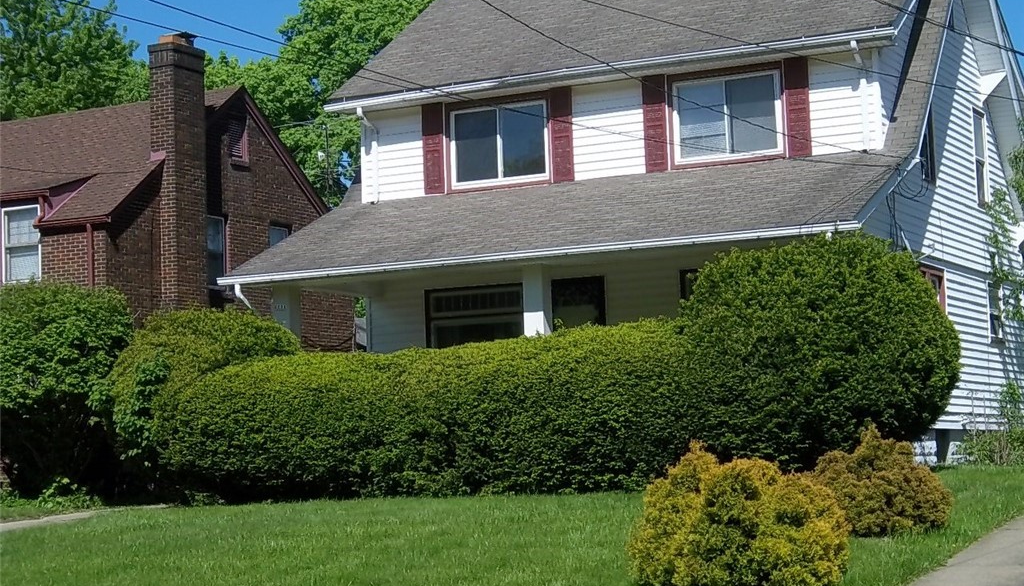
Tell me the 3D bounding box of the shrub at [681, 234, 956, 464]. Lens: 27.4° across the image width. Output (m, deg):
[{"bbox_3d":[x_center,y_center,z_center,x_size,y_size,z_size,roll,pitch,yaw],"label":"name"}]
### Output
[{"bbox_3d":[3.663,0.737,25.079,3.200,2.900,3.000,-5,-6,26],"label":"shrub"}]

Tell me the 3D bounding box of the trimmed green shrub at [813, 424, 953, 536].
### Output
[{"bbox_3d":[3.958,1.998,22.500,1.480,1.180,1.400,-5,-6,26],"label":"trimmed green shrub"}]

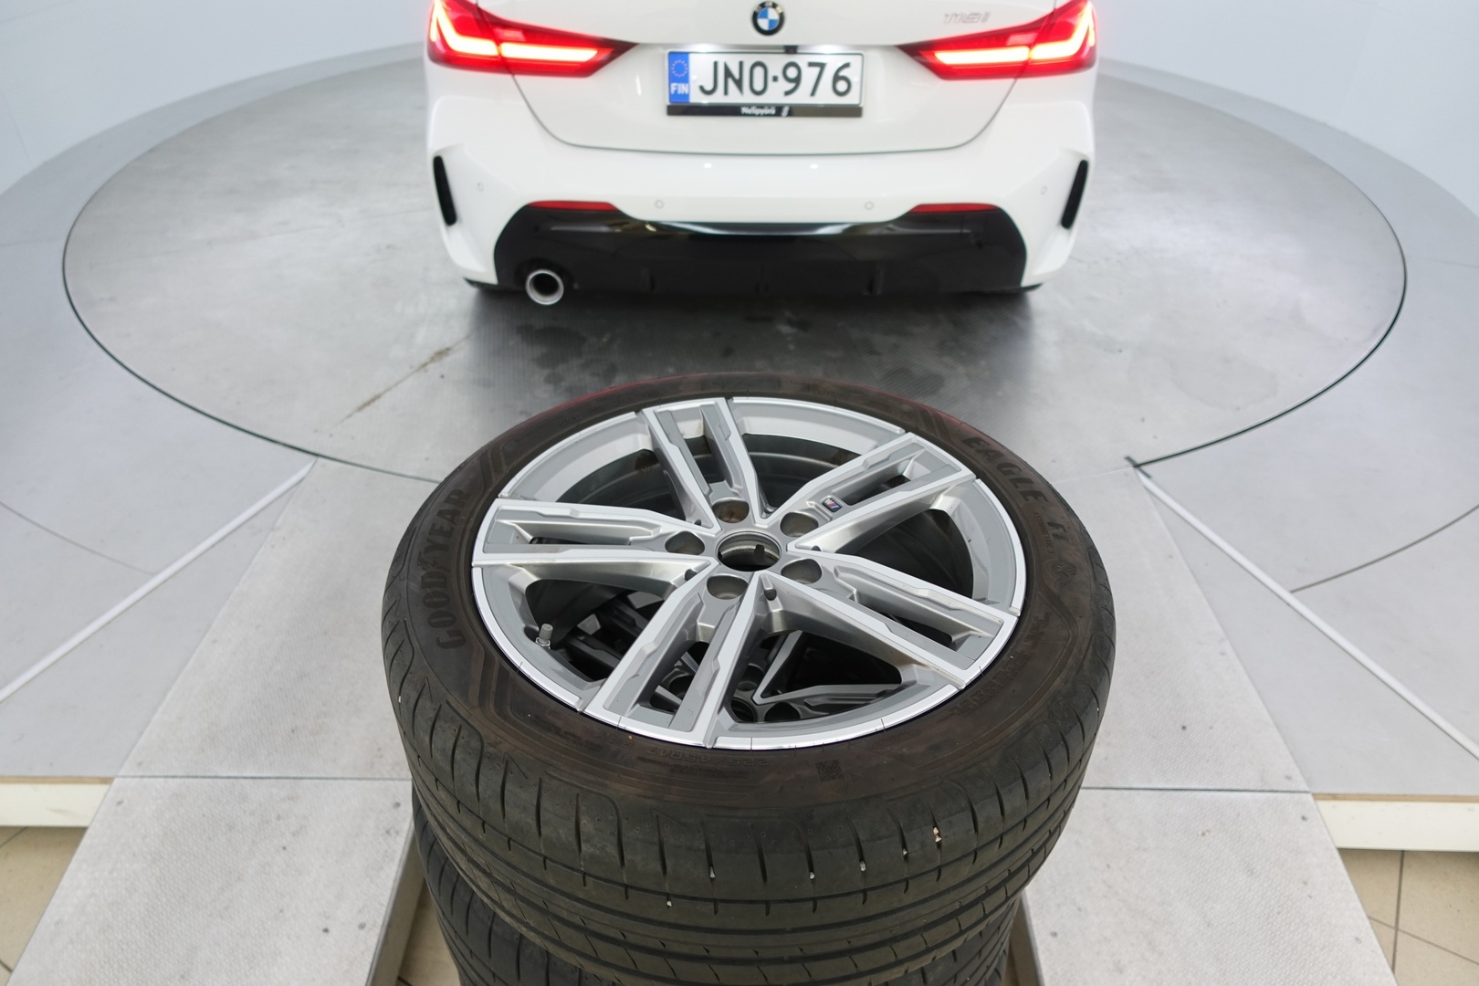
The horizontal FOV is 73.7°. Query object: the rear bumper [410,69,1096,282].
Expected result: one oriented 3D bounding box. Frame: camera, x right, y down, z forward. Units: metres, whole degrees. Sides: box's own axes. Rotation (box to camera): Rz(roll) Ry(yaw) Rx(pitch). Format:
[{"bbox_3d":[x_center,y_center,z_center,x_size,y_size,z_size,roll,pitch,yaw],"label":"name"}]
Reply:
[{"bbox_3d":[0.054,-0.815,2.524,1.760,0.510,0.450,0,36,-1],"label":"rear bumper"}]

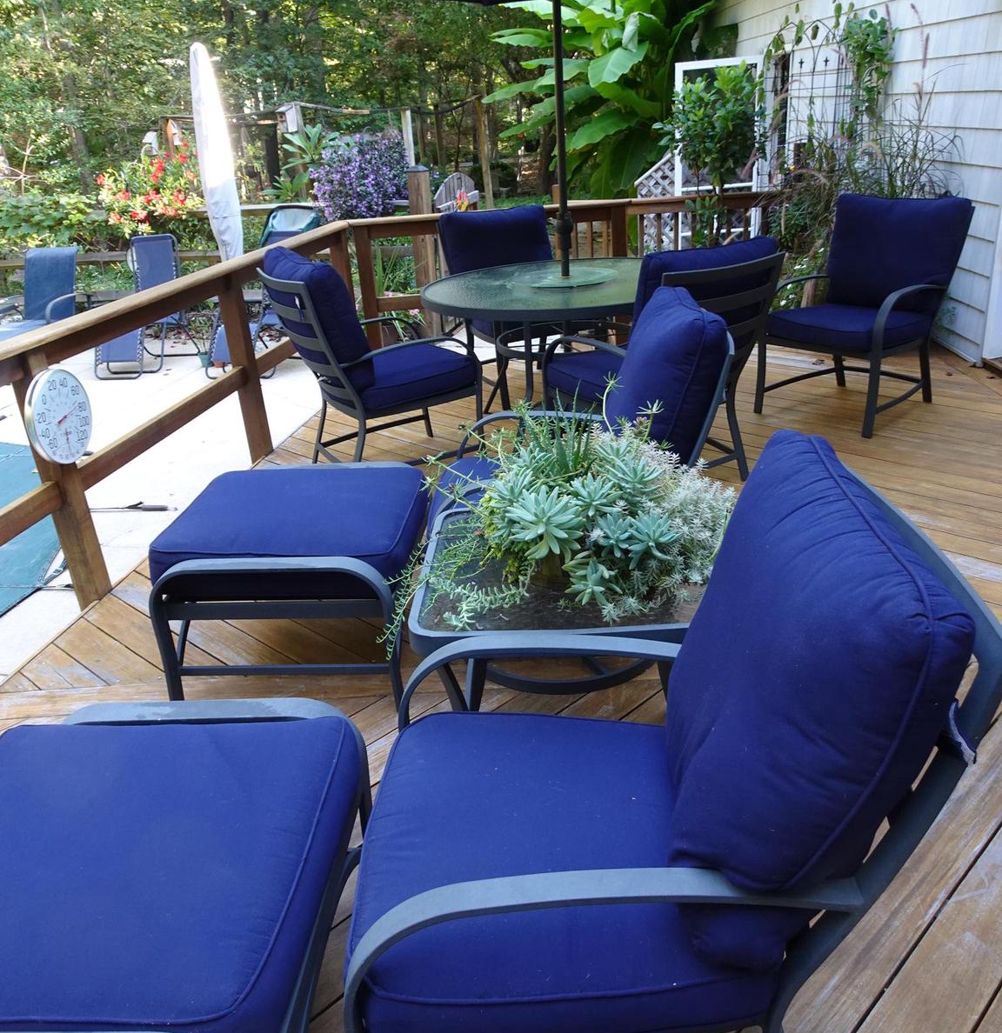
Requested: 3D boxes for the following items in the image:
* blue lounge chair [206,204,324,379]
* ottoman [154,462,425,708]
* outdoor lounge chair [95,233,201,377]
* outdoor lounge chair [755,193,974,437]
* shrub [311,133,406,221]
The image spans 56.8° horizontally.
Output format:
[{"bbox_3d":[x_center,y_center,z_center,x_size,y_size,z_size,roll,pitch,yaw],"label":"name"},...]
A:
[{"bbox_3d":[-2.134,-1.988,8.225,0.640,1.330,1.100,4,25,18],"label":"blue lounge chair"},{"bbox_3d":[-0.553,0.190,2.724,0.650,0.475,0.680,-2,24,6],"label":"ottoman"},{"bbox_3d":[-3.366,-1.939,8.585,0.640,1.120,0.980,3,25,16],"label":"outdoor lounge chair"},{"bbox_3d":[1.673,-0.964,4.348,0.680,0.945,0.660,-21,29,-33],"label":"outdoor lounge chair"},{"bbox_3d":[-1.427,-3.403,9.278,0.860,0.820,0.780,-4,24,0],"label":"shrub"}]

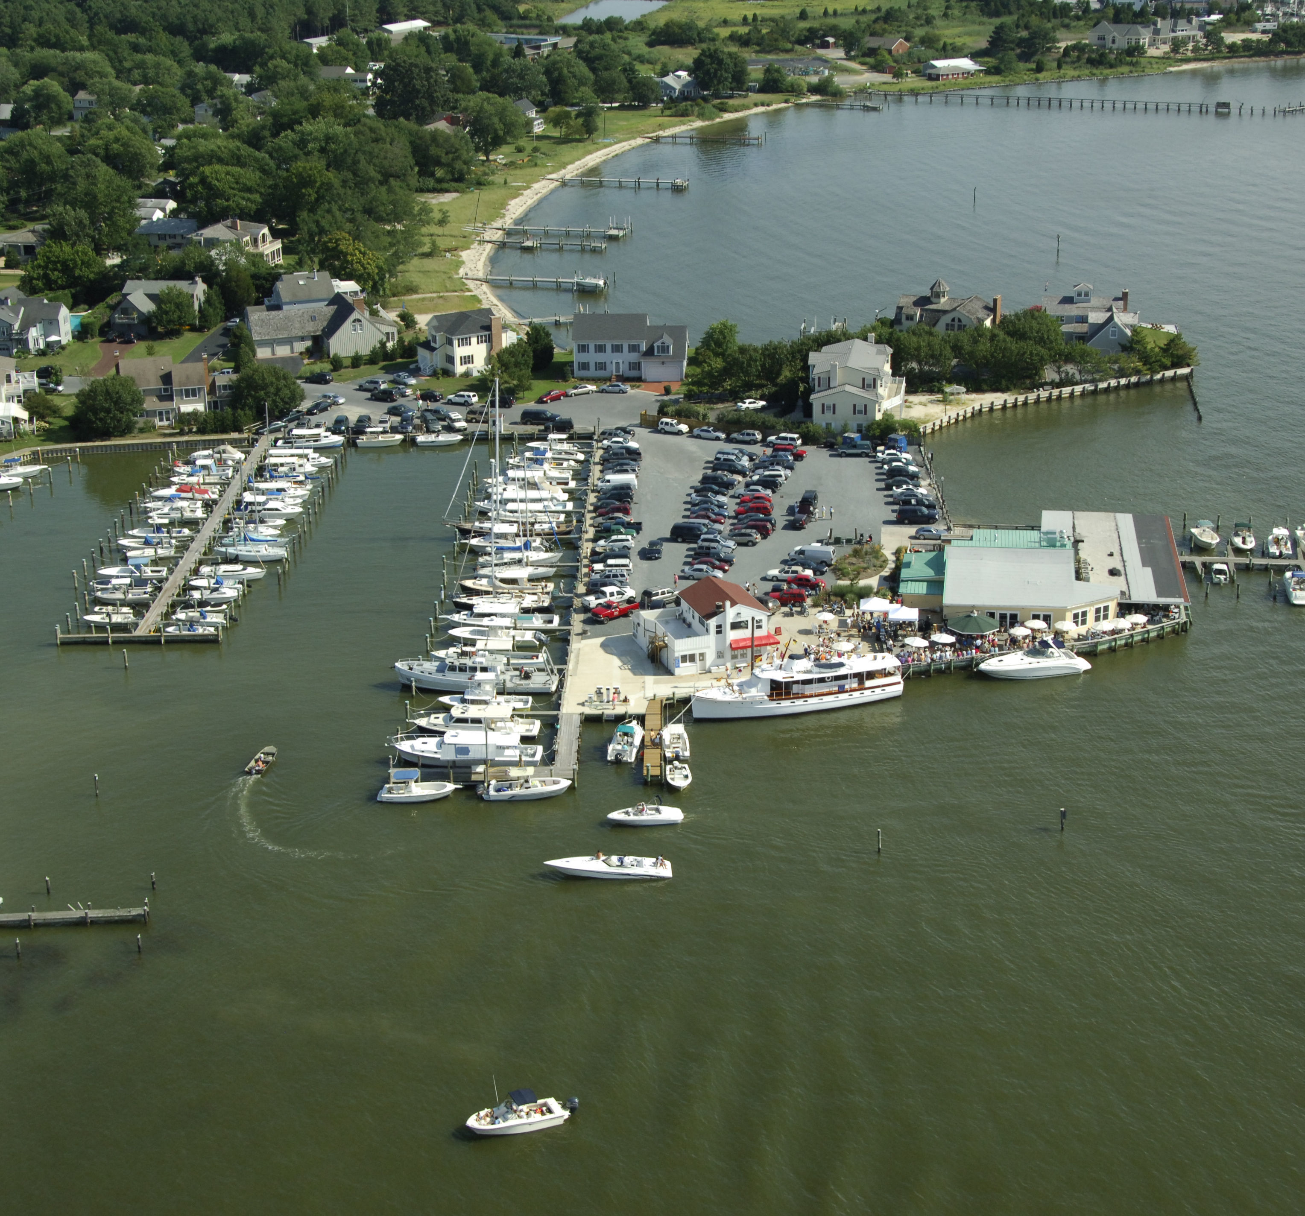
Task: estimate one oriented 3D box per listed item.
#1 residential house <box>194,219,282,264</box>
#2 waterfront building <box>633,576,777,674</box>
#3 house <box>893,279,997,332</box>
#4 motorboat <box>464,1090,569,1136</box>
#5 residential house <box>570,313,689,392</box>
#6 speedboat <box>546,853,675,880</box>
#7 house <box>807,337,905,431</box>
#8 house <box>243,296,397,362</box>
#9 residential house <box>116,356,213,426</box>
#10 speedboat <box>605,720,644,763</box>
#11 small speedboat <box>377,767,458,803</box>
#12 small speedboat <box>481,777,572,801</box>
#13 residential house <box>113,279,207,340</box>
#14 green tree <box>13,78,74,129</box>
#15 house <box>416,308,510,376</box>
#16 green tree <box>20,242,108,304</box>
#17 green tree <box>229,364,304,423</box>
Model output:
[{"bbox_3d":[-84.793,-75.257,447.507,19.500,7.300,12.000,5,20,17],"label":"residential house"},{"bbox_3d":[5.323,1.037,228.880,10.700,7.200,11.800,-8,21,-19],"label":"waterfront building"},{"bbox_3d":[49.201,-49.755,365.669,16.500,11.500,12.000,4,19,13],"label":"house"},{"bbox_3d":[-8.979,33.236,144.892,7.100,2.200,2.450,-7,20,-17],"label":"motorboat"},{"bbox_3d":[-3.418,-41.475,342.965,17.400,9.200,10.400,1,20,4],"label":"residential house"},{"bbox_3d":[-3.646,21.729,184.528,10.600,1.400,2.500,-1,20,-1],"label":"speedboat"},{"bbox_3d":[29.304,-32.143,316.102,13.400,9.500,17.000,3,20,9],"label":"house"},{"bbox_3d":[-55.097,-46.434,362.241,23.500,8.000,13.000,-5,19,-13],"label":"house"},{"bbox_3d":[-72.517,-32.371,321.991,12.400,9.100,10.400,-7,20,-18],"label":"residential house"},{"bbox_3d":[-2.439,12.188,204.021,2.500,2.100,7.500,3,19,9],"label":"speedboat"},{"bbox_3d":[-21.004,15.839,195.155,7.000,2.350,2.450,-1,19,0],"label":"small speedboat"},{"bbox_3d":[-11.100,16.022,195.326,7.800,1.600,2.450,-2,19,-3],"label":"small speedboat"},{"bbox_3d":[-85.986,-52.144,379.073,14.000,8.200,13.500,0,19,-1],"label":"residential house"},{"bbox_3d":[-181.570,-149.428,650.087,17.000,16.000,17.000,-1,19,0],"label":"green tree"},{"bbox_3d":[-30.380,-43.037,349.957,11.400,9.000,12.000,-10,21,-24],"label":"house"},{"bbox_3d":[-108.842,-62.563,401.967,15.500,10.200,15.500,-1,20,0],"label":"green tree"},{"bbox_3d":[-57.500,-32.692,323.224,10.500,8.000,10.500,0,19,0],"label":"green tree"}]

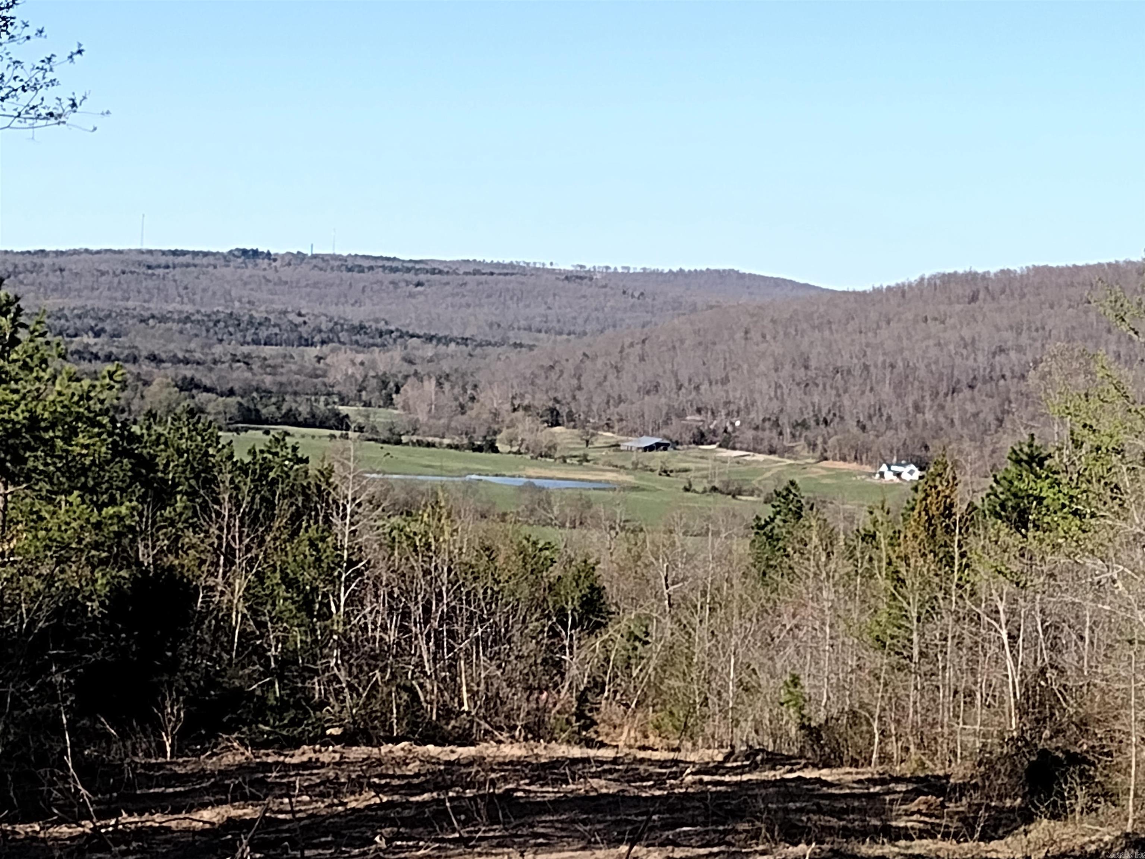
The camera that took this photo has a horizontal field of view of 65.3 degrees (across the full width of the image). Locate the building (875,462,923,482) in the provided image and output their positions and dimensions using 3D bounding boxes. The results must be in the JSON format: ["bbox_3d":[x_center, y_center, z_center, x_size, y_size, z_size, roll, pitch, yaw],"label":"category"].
[{"bbox_3d":[150.000,19.300,410.000,18.000,7.000,11.500,5,8,38],"label":"building"}]

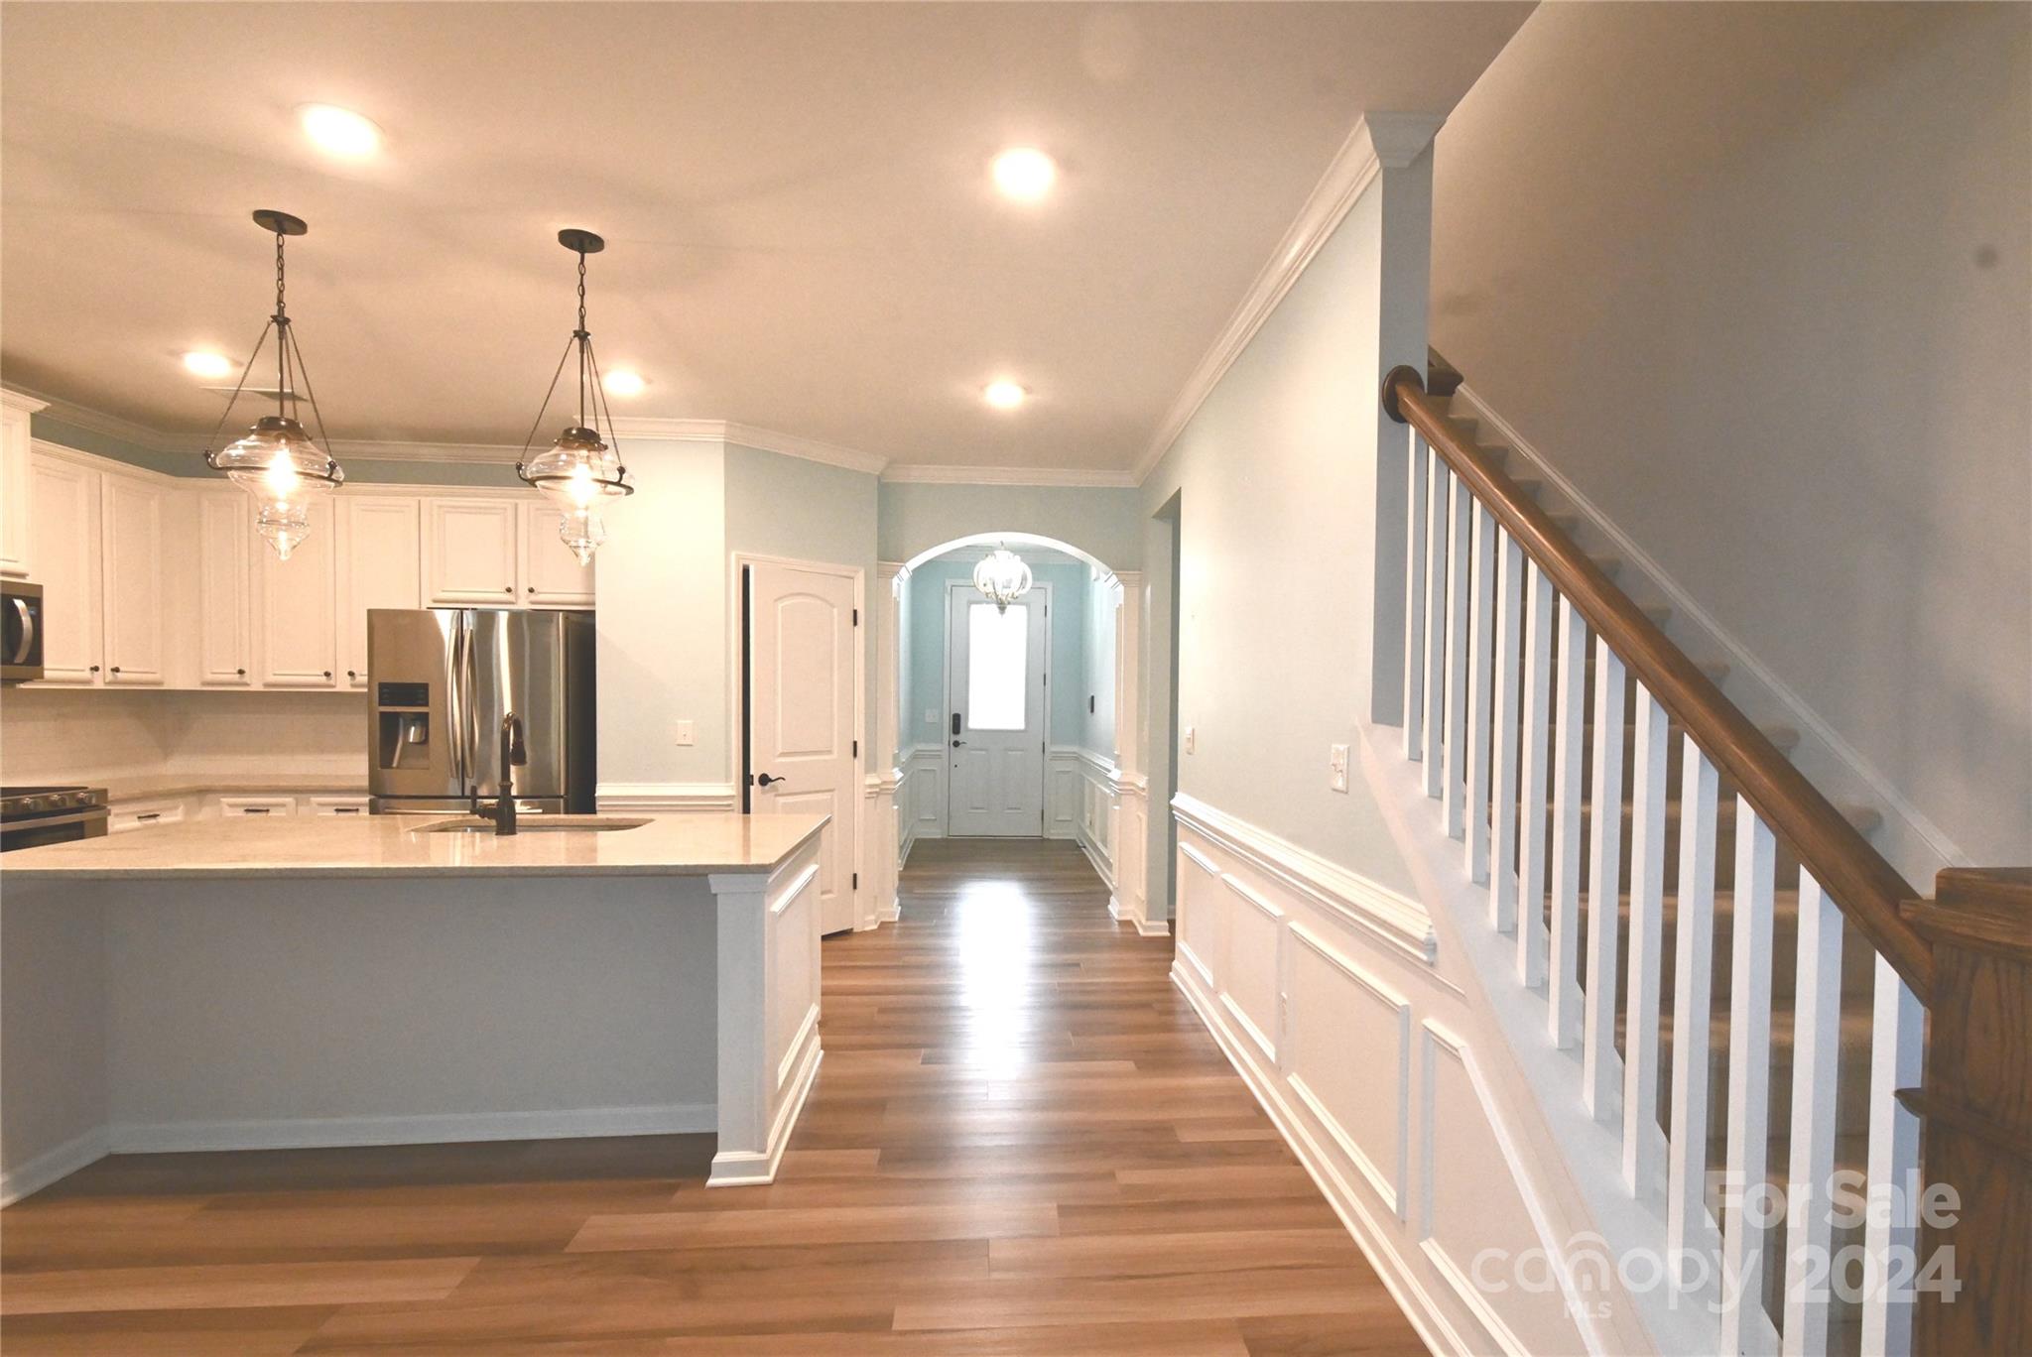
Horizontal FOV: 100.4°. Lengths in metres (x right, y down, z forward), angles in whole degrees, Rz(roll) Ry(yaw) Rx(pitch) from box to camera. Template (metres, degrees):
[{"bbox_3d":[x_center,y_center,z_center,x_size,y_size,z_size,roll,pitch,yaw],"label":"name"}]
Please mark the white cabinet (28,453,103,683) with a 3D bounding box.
[{"bbox_3d":[-4.324,-0.480,3.844,0.030,0.970,0.330,1,0,-3],"label":"white cabinet"}]

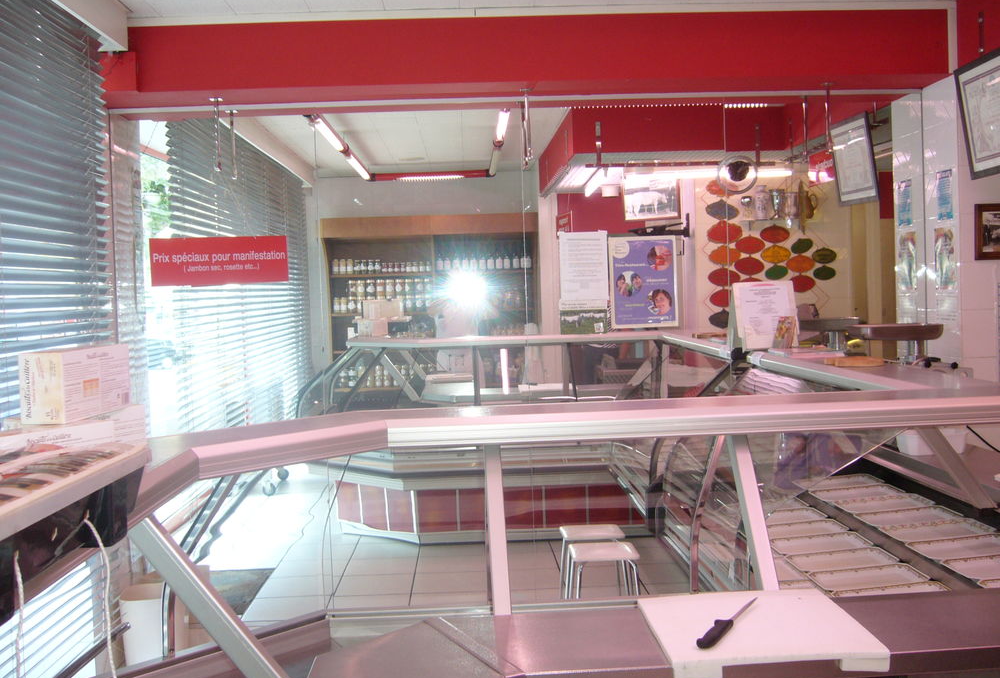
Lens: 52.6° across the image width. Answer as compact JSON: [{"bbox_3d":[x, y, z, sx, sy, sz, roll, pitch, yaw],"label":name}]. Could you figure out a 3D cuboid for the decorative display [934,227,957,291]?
[{"bbox_3d":[1.919,-0.343,4.374,0.015,0.268,0.172,-2,3,-2],"label":"decorative display"}]

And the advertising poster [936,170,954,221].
[{"bbox_3d":[1.910,-0.618,4.343,0.012,0.213,0.145,-2,3,-2],"label":"advertising poster"}]

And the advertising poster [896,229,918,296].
[{"bbox_3d":[1.907,-0.361,4.734,0.012,0.268,0.172,-2,3,-2],"label":"advertising poster"}]

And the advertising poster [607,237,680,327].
[{"bbox_3d":[0.643,-0.251,4.503,0.298,0.405,0.020,-2,3,-2],"label":"advertising poster"}]

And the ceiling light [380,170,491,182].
[{"bbox_3d":[-0.593,-1.431,8.872,1.020,0.070,0.075,-2,3,-2],"label":"ceiling light"}]

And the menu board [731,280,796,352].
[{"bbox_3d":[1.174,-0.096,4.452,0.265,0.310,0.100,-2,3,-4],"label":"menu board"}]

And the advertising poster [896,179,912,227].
[{"bbox_3d":[1.897,-0.638,4.738,0.012,0.213,0.145,-2,3,-2],"label":"advertising poster"}]

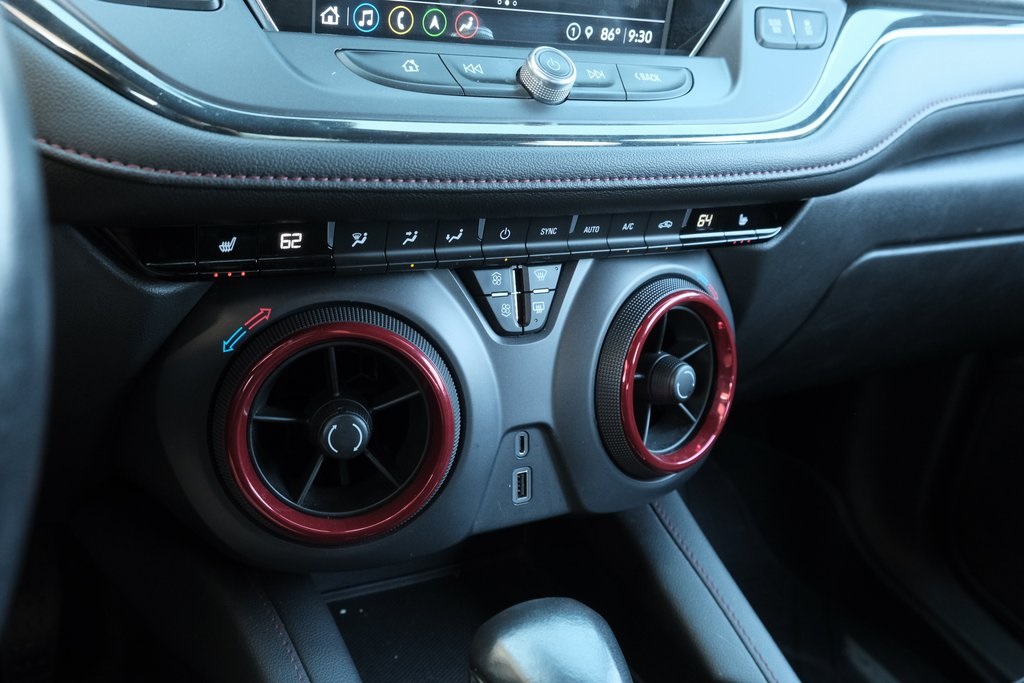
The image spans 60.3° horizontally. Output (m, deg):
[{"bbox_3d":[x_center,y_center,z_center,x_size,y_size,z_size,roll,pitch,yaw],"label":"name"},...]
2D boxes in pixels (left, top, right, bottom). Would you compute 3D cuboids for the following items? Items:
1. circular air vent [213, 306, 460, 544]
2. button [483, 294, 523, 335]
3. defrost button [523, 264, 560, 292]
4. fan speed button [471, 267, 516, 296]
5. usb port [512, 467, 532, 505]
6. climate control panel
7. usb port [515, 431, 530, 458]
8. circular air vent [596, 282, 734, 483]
[{"bbox_3d":[-0.071,0.038,0.371,0.094,0.094,0.013,-4,10,-15],"label":"circular air vent"},{"bbox_3d":[-0.006,-0.013,0.409,0.019,0.017,0.007,-7,11,-28],"label":"button"},{"bbox_3d":[0.013,-0.030,0.418,0.019,0.013,0.007,-7,11,-28],"label":"defrost button"},{"bbox_3d":[-0.010,-0.028,0.406,0.022,0.013,0.007,-7,11,-28],"label":"fan speed button"},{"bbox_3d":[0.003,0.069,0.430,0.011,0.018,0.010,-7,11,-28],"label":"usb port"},{"bbox_3d":[0.001,-0.049,0.408,0.338,0.024,0.022,-7,11,-28],"label":"climate control panel"},{"bbox_3d":[0.003,0.049,0.425,0.007,0.014,0.009,-7,11,-28],"label":"usb port"},{"bbox_3d":[0.080,0.019,0.459,0.104,0.104,0.030,-10,13,-40],"label":"circular air vent"}]

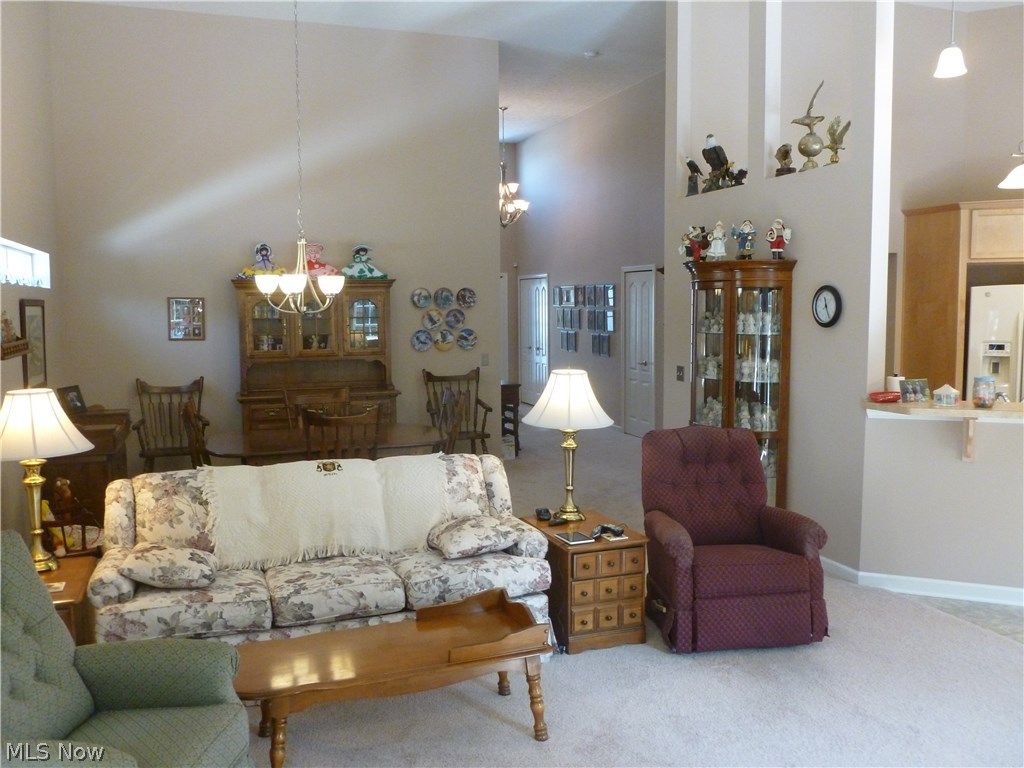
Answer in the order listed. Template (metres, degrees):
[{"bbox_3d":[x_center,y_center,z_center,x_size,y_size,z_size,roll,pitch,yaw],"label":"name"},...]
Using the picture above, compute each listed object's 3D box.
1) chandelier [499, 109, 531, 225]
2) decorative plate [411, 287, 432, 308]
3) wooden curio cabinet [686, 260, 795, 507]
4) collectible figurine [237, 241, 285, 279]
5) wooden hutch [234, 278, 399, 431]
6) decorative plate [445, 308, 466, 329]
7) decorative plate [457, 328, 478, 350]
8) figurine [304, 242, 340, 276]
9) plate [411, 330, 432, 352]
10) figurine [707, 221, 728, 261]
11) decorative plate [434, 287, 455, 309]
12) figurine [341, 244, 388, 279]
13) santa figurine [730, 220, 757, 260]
[{"bbox_3d":[-0.109,-2.990,11.475,0.720,1.640,0.720,0,5,0],"label":"chandelier"},{"bbox_3d":[-0.881,-0.836,8.079,0.200,0.200,0.025,-3,6,-20],"label":"decorative plate"},{"bbox_3d":[1.498,0.148,5.601,0.410,1.910,0.680,-3,6,-20],"label":"wooden curio cabinet"},{"bbox_3d":[-2.218,-1.094,7.334,0.453,0.355,0.140,-3,6,-20],"label":"collectible figurine"},{"bbox_3d":[-1.774,0.011,7.566,1.450,1.910,0.480,-3,6,-20],"label":"wooden hutch"},{"bbox_3d":[-0.563,-0.647,8.251,0.200,0.200,0.025,-2,6,-19],"label":"decorative plate"},{"bbox_3d":[-0.443,-0.445,8.280,0.208,0.208,0.025,-3,6,-20],"label":"decorative plate"},{"bbox_3d":[-1.761,-1.116,7.500,0.438,0.343,0.140,-3,6,-20],"label":"figurine"},{"bbox_3d":[-0.891,-0.418,8.154,0.210,0.210,0.025,-2,6,-19],"label":"plate"},{"bbox_3d":[1.457,-1.012,5.872,0.160,0.290,0.125,2,6,25],"label":"figurine"},{"bbox_3d":[-0.664,-0.848,8.143,0.210,0.210,0.025,-3,6,-20],"label":"decorative plate"},{"bbox_3d":[-1.375,-1.139,7.721,0.410,0.300,0.260,-3,6,-23],"label":"figurine"},{"bbox_3d":[1.561,-0.968,5.586,0.185,0.285,0.120,3,7,27],"label":"santa figurine"}]

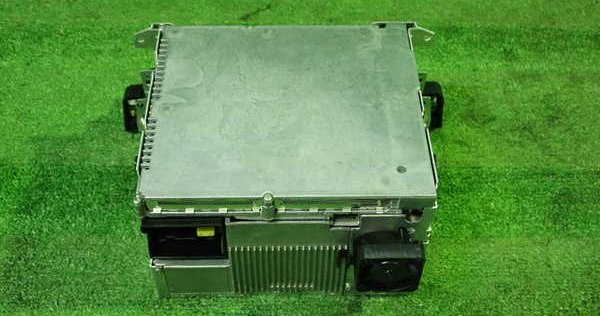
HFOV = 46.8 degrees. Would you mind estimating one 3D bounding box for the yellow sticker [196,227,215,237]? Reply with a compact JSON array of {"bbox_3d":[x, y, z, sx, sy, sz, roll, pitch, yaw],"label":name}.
[{"bbox_3d":[-0.061,0.049,0.453,0.012,0.011,0.001,-1,48,-1],"label":"yellow sticker"}]

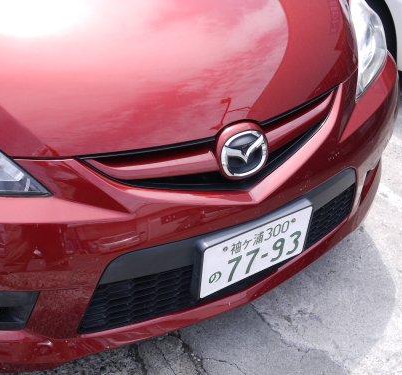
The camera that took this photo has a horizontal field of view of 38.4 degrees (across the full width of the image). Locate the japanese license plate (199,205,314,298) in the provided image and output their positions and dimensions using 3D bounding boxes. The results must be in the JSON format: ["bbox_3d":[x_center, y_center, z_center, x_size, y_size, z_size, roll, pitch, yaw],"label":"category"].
[{"bbox_3d":[0.139,0.157,1.439,0.330,0.165,0.010,-19,43,-27],"label":"japanese license plate"}]

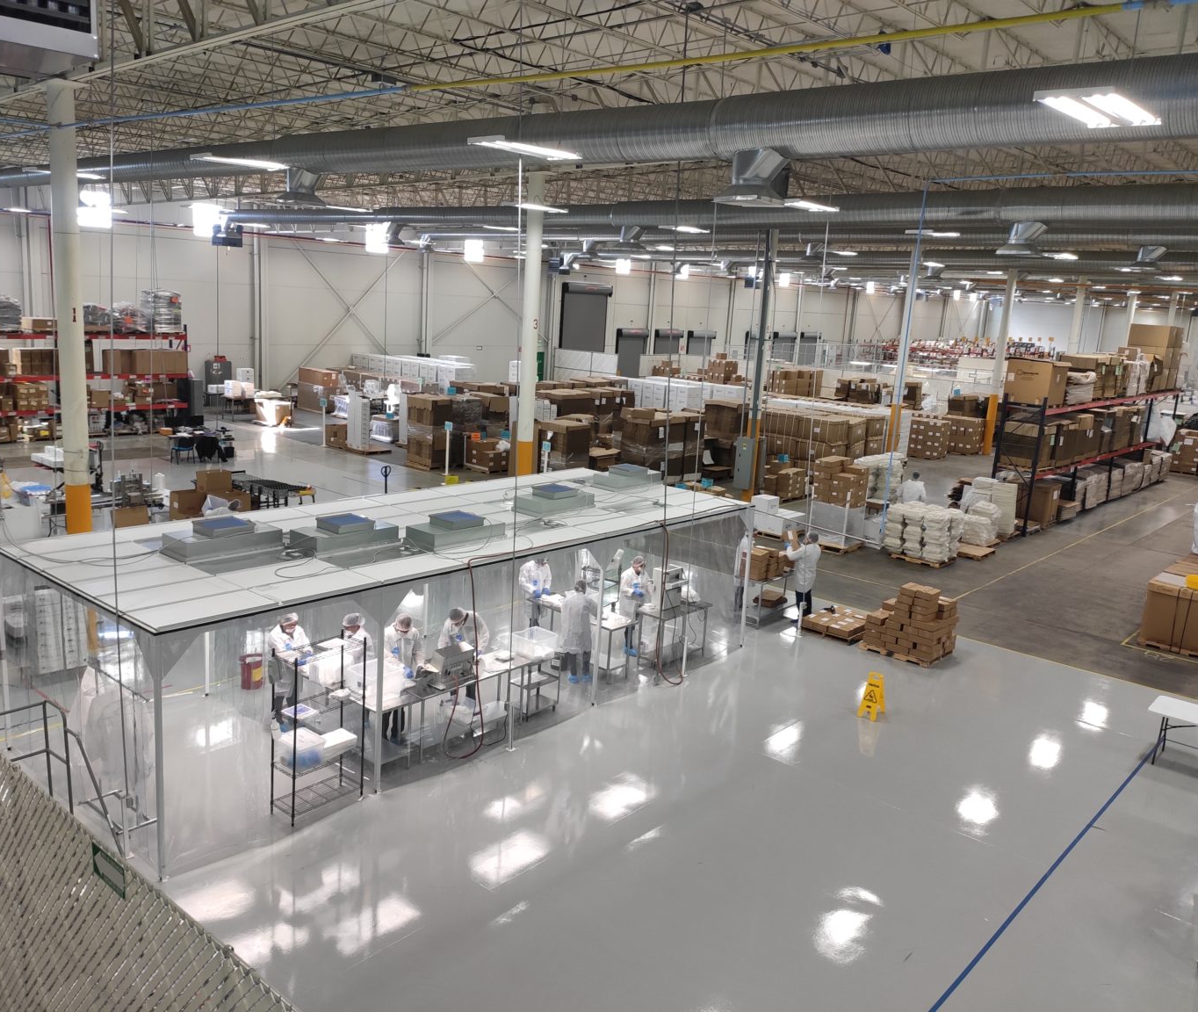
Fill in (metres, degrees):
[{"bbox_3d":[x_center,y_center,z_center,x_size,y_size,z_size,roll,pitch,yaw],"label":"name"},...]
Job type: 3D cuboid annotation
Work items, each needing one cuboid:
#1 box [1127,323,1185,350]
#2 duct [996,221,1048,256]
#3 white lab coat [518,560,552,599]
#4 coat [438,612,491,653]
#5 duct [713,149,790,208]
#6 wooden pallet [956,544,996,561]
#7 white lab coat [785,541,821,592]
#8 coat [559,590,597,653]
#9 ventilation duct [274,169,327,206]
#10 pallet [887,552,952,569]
[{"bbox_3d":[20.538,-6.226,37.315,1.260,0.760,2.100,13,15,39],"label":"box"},{"bbox_3d":[7.879,-5.001,18.907,0.780,0.620,0.700,14,16,39],"label":"duct"},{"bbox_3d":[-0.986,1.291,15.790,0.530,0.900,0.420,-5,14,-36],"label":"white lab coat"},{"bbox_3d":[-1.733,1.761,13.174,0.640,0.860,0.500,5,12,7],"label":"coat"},{"bbox_3d":[1.823,-3.901,12.056,0.630,0.610,0.630,13,15,39],"label":"duct"},{"bbox_3d":[8.845,1.075,24.561,1.200,0.140,1.040,14,16,39],"label":"wooden pallet"},{"bbox_3d":[3.744,1.097,18.453,0.520,0.980,0.520,15,16,42],"label":"white lab coat"},{"bbox_3d":[-0.287,1.681,15.045,0.530,0.970,0.420,6,12,9],"label":"coat"},{"bbox_3d":[-5.272,-5.623,17.847,0.760,0.620,0.680,14,16,39],"label":"ventilation duct"},{"bbox_3d":[7.627,1.173,23.744,1.250,0.140,1.120,14,16,39],"label":"pallet"}]

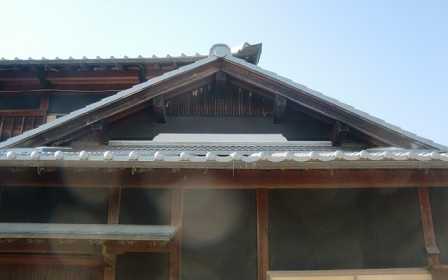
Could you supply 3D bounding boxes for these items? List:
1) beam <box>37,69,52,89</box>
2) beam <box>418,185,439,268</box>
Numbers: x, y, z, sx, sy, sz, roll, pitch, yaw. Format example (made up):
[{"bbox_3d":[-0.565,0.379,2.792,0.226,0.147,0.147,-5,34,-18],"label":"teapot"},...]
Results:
[{"bbox_3d":[-3.450,-1.170,9.530,0.130,0.190,0.550,0,-21,0],"label":"beam"},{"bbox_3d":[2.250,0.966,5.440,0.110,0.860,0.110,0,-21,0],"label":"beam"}]

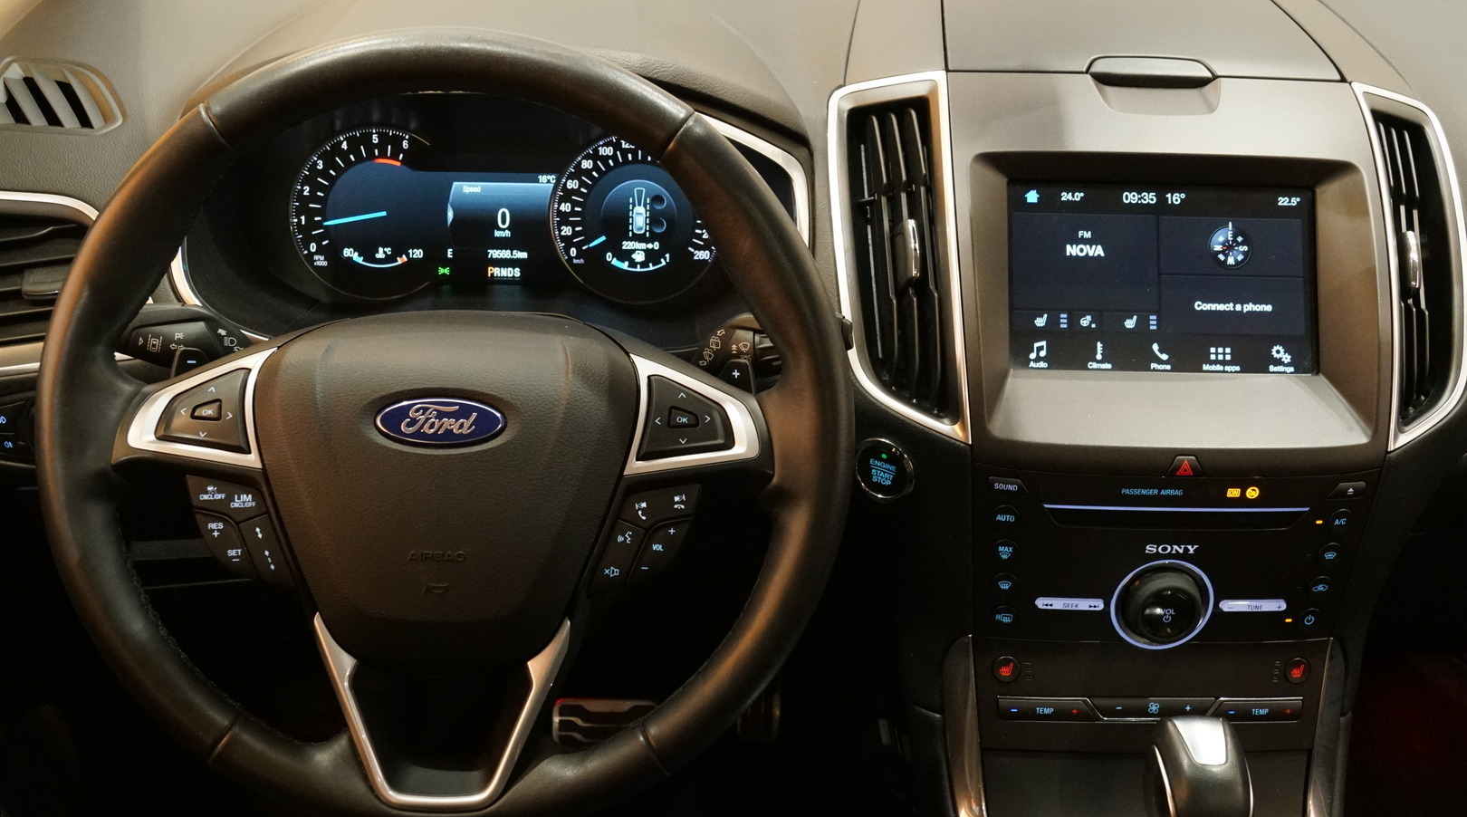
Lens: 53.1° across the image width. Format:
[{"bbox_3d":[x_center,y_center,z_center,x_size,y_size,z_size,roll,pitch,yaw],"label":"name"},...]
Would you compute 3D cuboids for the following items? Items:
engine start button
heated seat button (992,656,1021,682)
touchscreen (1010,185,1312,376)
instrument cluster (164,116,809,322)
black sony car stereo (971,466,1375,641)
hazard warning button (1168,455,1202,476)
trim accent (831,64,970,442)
[{"bbox_3d":[0.085,0.033,0.816,0.033,0.033,0.015,9,7,16],"label":"engine start button"},{"bbox_3d":[0.155,0.147,0.834,0.016,0.017,0.009,1,16,-3],"label":"heated seat button"},{"bbox_3d":[0.242,-0.073,0.833,0.176,0.108,0.015,1,-4,-3],"label":"touchscreen"},{"bbox_3d":[-0.143,-0.110,0.848,0.360,0.132,0.080,1,0,-3],"label":"instrument cluster"},{"bbox_3d":[0.243,0.081,0.808,0.208,0.106,0.033,1,16,-3],"label":"black sony car stereo"},{"bbox_3d":[0.243,0.030,0.791,0.018,0.013,0.010,1,6,-3],"label":"hazard warning button"},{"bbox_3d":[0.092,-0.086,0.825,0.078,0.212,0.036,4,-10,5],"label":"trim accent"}]

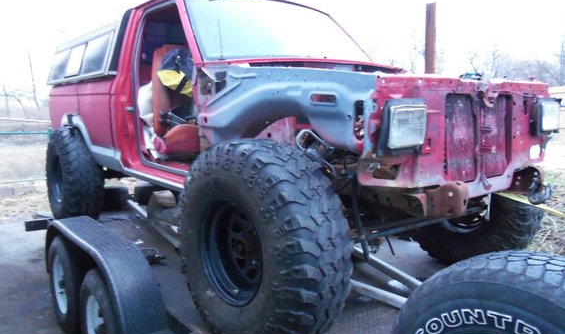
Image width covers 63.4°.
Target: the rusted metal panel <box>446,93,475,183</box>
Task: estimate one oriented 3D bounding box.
[{"bbox_3d":[0.753,-0.125,1.934,0.240,0.370,0.040,-7,10,-38],"label":"rusted metal panel"}]

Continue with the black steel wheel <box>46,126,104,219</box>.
[{"bbox_3d":[-1.890,0.074,4.155,0.302,0.870,0.870,-7,10,-38],"label":"black steel wheel"}]

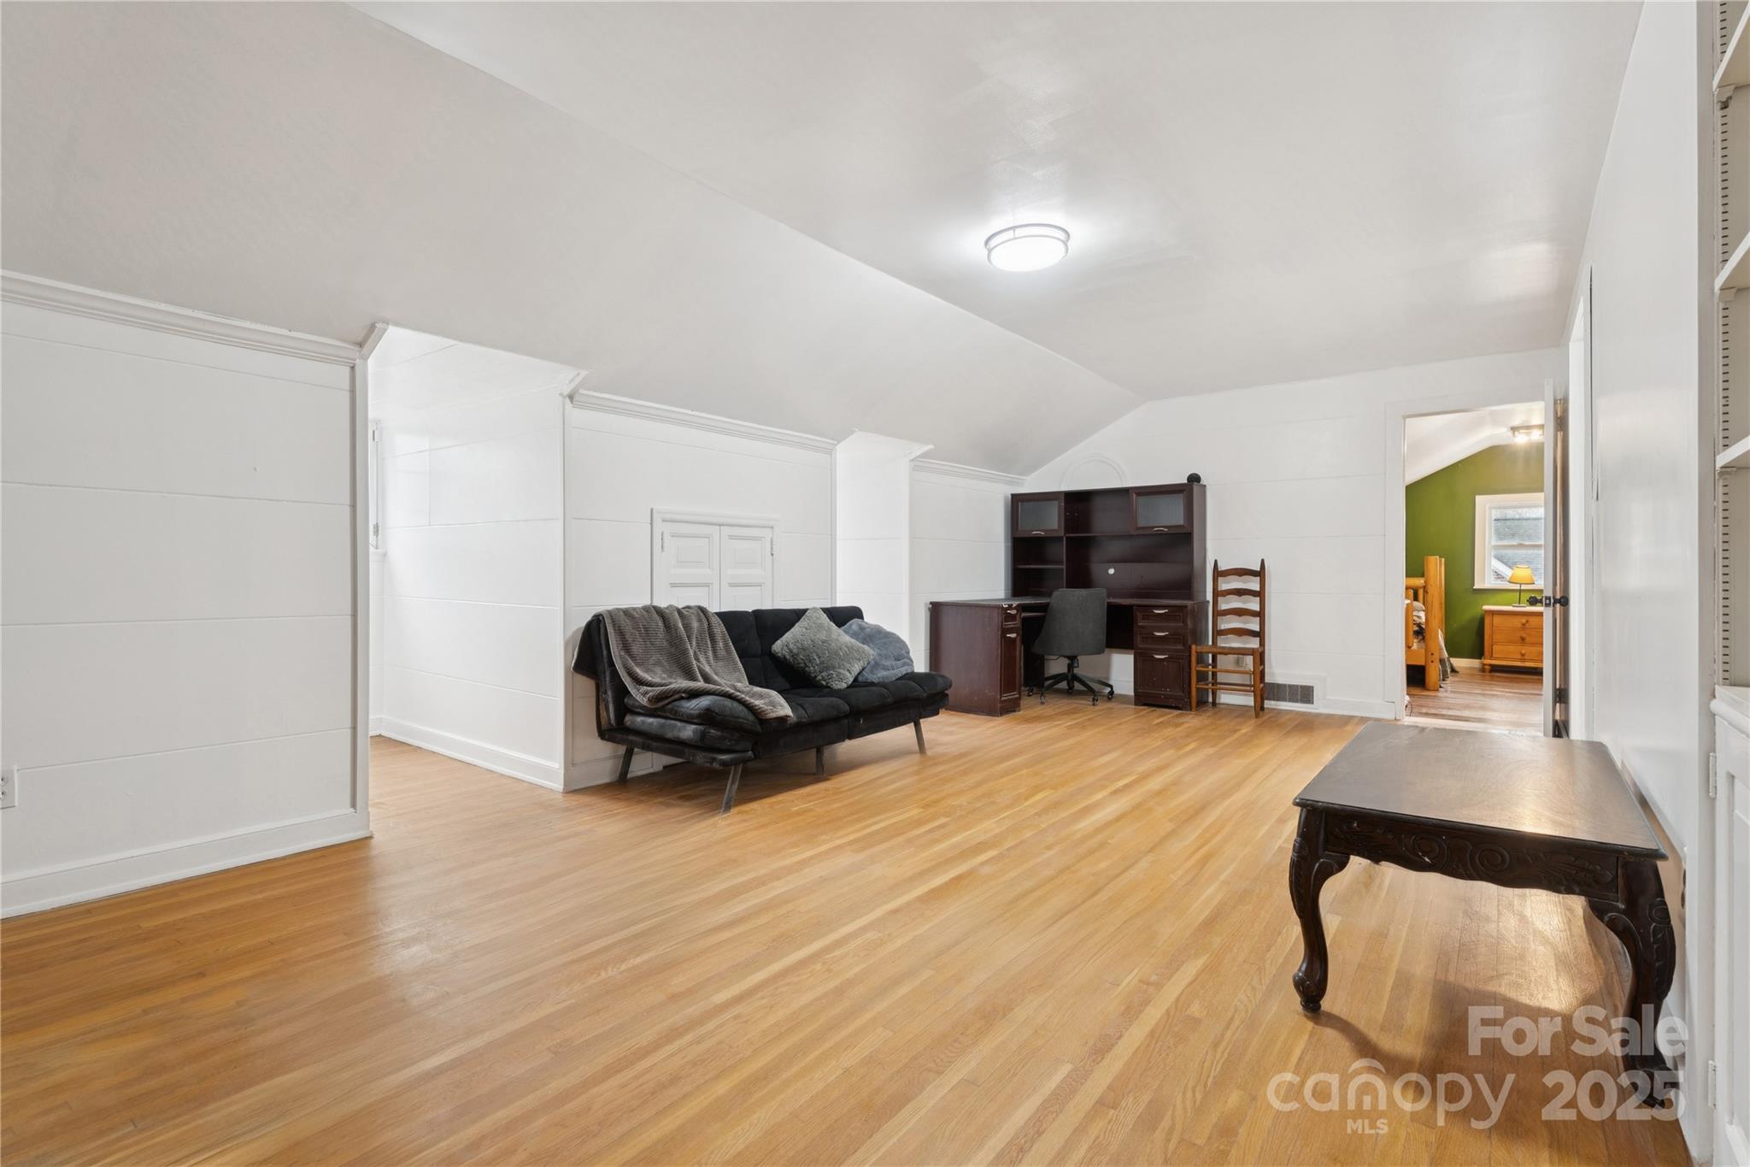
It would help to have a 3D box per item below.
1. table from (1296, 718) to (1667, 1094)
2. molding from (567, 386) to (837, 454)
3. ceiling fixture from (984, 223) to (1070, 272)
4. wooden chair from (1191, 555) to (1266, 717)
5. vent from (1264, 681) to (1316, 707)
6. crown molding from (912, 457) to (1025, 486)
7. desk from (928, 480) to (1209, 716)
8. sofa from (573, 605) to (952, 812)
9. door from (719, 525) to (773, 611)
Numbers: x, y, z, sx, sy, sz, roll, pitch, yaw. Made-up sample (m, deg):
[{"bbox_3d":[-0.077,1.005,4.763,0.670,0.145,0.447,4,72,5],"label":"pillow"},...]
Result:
[{"bbox_3d":[1.508,0.696,2.088,0.606,0.459,1.235,0,0,38],"label":"table"},{"bbox_3d":[-0.805,-0.825,4.397,0.065,0.083,1.825,0,0,38],"label":"molding"},{"bbox_3d":[0.633,-1.405,3.450,0.360,0.078,0.360,0,0,0],"label":"ceiling fixture"},{"bbox_3d":[2.564,0.371,5.913,0.470,1.088,0.450,0,0,38],"label":"wooden chair"},{"bbox_3d":[2.989,0.802,5.994,0.355,0.145,0.025,0,0,38],"label":"vent"},{"bbox_3d":[0.785,-0.861,6.552,0.065,0.090,1.750,0,0,38],"label":"crown molding"},{"bbox_3d":[1.479,0.090,6.202,1.550,1.652,1.520,0,0,38],"label":"desk"},{"bbox_3d":[-0.448,0.527,4.141,0.865,0.792,1.820,0,0,38],"label":"sofa"},{"bbox_3d":[-0.709,0.292,4.547,0.035,1.198,0.395,0,0,38],"label":"door"}]

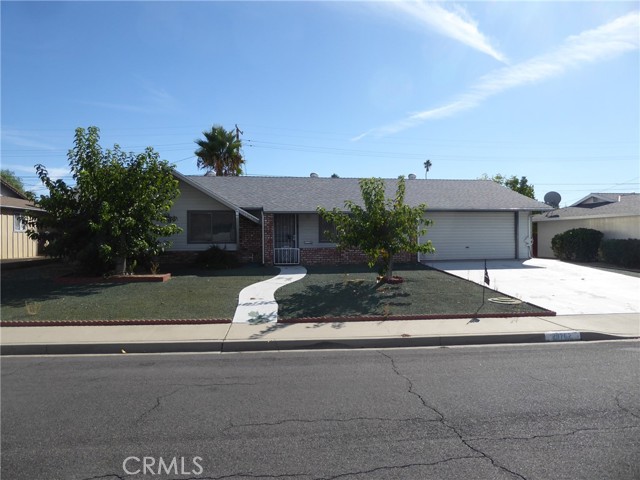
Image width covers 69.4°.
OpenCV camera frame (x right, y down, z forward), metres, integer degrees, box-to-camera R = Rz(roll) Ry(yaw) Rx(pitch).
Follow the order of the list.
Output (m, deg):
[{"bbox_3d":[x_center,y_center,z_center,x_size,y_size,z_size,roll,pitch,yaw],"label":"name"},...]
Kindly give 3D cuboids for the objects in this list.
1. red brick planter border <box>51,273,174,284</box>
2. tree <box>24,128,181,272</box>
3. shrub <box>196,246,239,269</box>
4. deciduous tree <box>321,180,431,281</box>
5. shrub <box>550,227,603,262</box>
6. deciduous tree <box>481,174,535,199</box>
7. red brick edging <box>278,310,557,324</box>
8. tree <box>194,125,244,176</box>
[{"bbox_3d":[-6.100,1.150,13.800,3.000,0.140,1.200,0,0,-6],"label":"red brick planter border"},{"bbox_3d":[-6.450,-1.170,13.900,4.500,4.400,4.200,0,0,-8],"label":"tree"},{"bbox_3d":[-3.930,0.660,17.700,1.600,0.900,1.300,0,0,-8],"label":"shrub"},{"bbox_3d":[1.720,-0.320,14.000,3.500,3.200,3.300,0,0,-8],"label":"deciduous tree"},{"bbox_3d":[11.200,0.220,20.200,2.000,1.500,1.800,0,0,-8],"label":"shrub"},{"bbox_3d":[14.900,-2.100,36.000,5.000,6.200,4.800,0,0,-8],"label":"deciduous tree"},{"bbox_3d":[1.730,1.300,7.820,4.850,0.090,0.100,0,0,-6],"label":"red brick edging"},{"bbox_3d":[-7.600,-3.800,35.000,3.800,9.800,3.800,0,0,-8],"label":"tree"}]

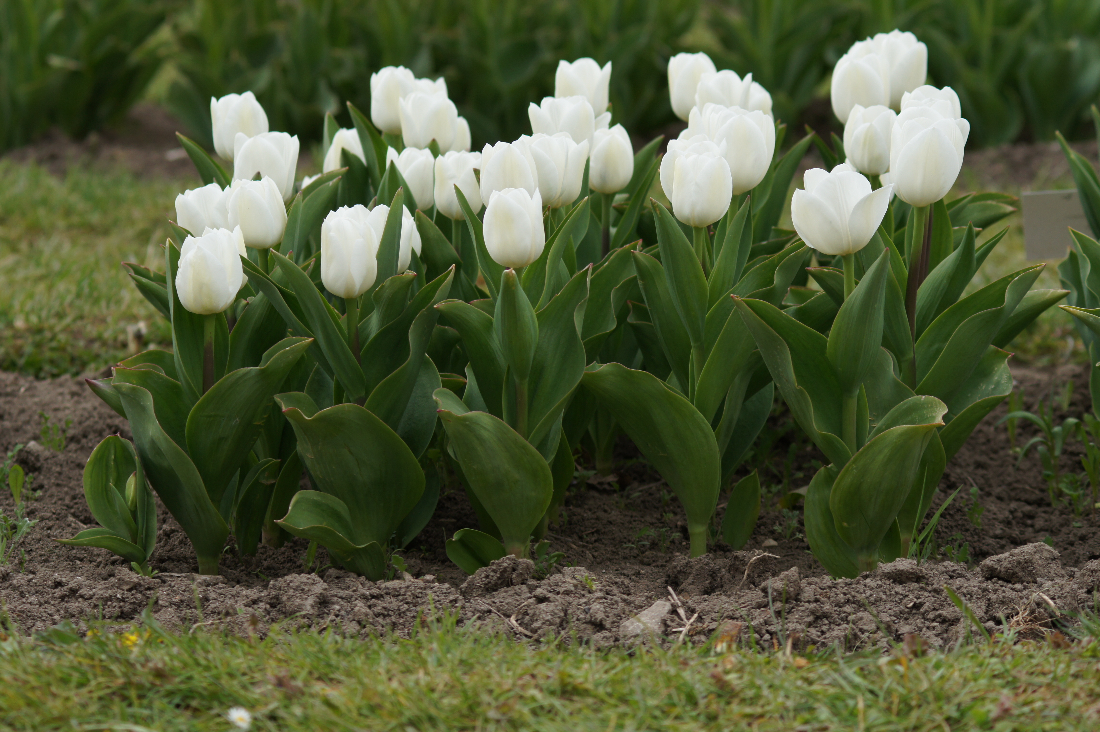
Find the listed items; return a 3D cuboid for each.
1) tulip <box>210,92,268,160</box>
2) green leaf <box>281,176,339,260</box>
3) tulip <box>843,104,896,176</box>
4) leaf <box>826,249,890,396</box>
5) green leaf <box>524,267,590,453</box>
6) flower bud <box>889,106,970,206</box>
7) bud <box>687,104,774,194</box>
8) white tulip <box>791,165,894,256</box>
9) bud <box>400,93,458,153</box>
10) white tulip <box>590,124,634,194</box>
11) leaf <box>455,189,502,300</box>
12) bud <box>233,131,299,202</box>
[{"bbox_3d":[-0.290,-0.224,4.280,0.054,0.065,0.054,0,13,0],"label":"tulip"},{"bbox_3d":[-0.236,-0.141,4.500,0.057,0.085,0.040,0,10,0],"label":"green leaf"},{"bbox_3d":[0.325,-0.229,4.650,0.057,0.070,0.055,0,10,0],"label":"tulip"},{"bbox_3d":[0.246,-0.035,3.660,0.041,0.117,0.040,8,12,-2],"label":"leaf"},{"bbox_3d":[0.006,-0.008,4.090,0.055,0.166,0.045,17,11,-3],"label":"green leaf"},{"bbox_3d":[0.326,-0.180,3.930,0.068,0.086,0.063,0,16,0],"label":"flower bud"},{"bbox_3d":[0.173,-0.207,4.380,0.081,0.084,0.074,0,12,0],"label":"bud"},{"bbox_3d":[0.267,-0.142,4.180,0.094,0.079,0.085,0,10,0],"label":"white tulip"},{"bbox_3d":[-0.114,-0.228,4.290,0.057,0.060,0.055,0,16,0],"label":"bud"},{"bbox_3d":[0.056,-0.187,4.143,0.040,0.064,0.040,0,13,0],"label":"white tulip"},{"bbox_3d":[-0.065,-0.108,4.350,0.034,0.131,0.035,-20,11,4],"label":"leaf"},{"bbox_3d":[-0.262,-0.182,4.220,0.062,0.068,0.058,0,16,0],"label":"bud"}]

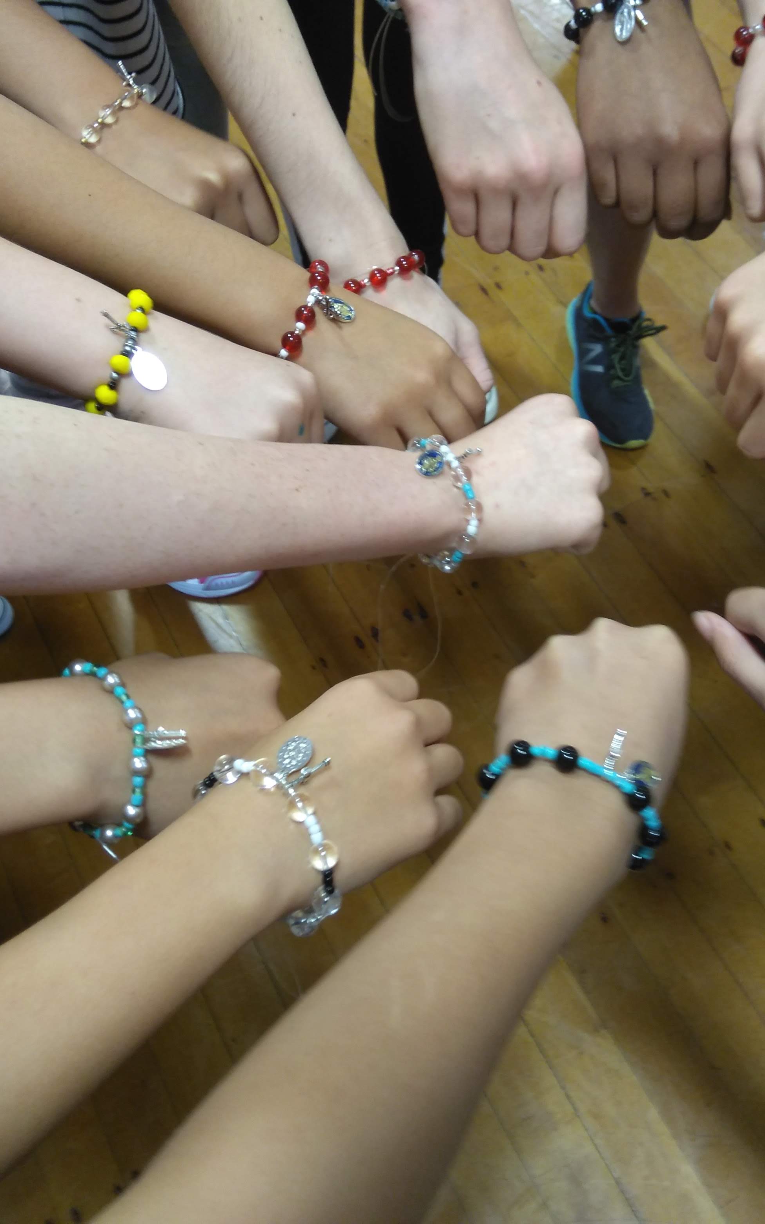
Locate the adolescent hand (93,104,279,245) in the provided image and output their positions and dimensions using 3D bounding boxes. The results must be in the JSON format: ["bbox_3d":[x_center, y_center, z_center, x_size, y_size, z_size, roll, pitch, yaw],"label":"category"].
[{"bbox_3d":[-0.113,-0.240,0.570,0.100,0.050,0.073,27,68,-7],"label":"adolescent hand"}]

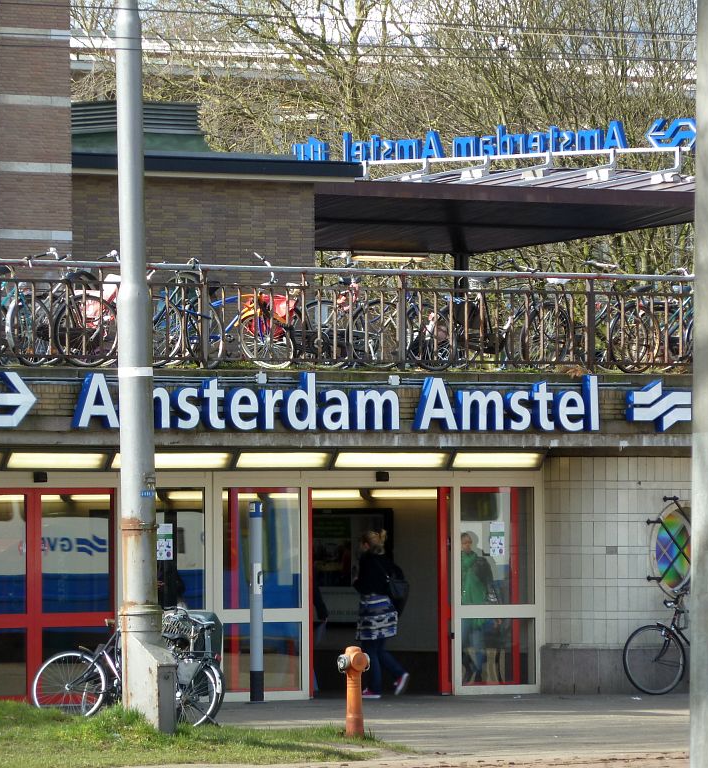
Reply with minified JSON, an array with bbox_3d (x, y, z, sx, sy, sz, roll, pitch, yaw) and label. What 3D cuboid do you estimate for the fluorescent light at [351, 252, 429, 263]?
[{"bbox_3d":[0.582,-2.076,126.000,1.550,0.150,0.180,1,-1,-42],"label":"fluorescent light"}]

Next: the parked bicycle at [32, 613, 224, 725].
[{"bbox_3d":[-2.067,2.635,70.500,1.769,1.070,0.580,3,-1,0],"label":"parked bicycle"}]

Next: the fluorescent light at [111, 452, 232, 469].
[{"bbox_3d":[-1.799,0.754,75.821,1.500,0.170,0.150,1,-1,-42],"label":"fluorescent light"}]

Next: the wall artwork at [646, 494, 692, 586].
[{"bbox_3d":[3.505,1.708,79.400,1.080,1.080,0.220,1,-1,-40],"label":"wall artwork"}]

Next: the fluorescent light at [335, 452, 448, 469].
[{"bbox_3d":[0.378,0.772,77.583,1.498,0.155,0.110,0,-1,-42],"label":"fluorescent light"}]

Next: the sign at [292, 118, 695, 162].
[{"bbox_3d":[2.412,-4.292,136.137,0.220,0.560,10.453,0,-1,-42],"label":"sign"}]

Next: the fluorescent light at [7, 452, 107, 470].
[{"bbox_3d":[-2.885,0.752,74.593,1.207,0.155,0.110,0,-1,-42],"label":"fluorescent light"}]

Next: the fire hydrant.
[{"bbox_3d":[0.000,2.721,68.000,0.270,0.810,0.200,0,-1,-22],"label":"fire hydrant"}]

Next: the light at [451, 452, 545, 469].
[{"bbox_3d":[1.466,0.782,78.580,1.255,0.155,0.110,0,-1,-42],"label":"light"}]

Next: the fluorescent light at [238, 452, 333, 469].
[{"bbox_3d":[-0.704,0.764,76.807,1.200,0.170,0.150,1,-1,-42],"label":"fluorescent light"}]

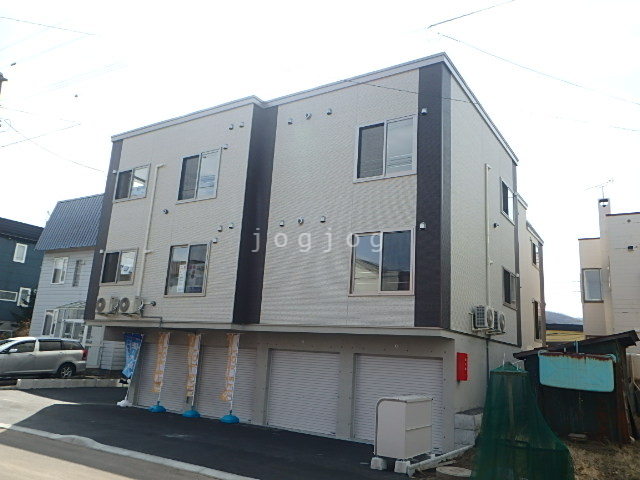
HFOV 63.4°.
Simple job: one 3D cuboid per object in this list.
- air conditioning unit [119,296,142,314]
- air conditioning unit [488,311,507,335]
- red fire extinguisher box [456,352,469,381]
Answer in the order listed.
[{"bbox_3d":[-5.817,2.035,15.927,0.767,0.518,0.290,-5,-15,33],"label":"air conditioning unit"},{"bbox_3d":[4.780,2.234,14.057,0.290,0.550,0.780,-5,-15,33],"label":"air conditioning unit"},{"bbox_3d":[3.235,2.876,11.707,0.170,0.610,0.280,-5,-15,33],"label":"red fire extinguisher box"}]

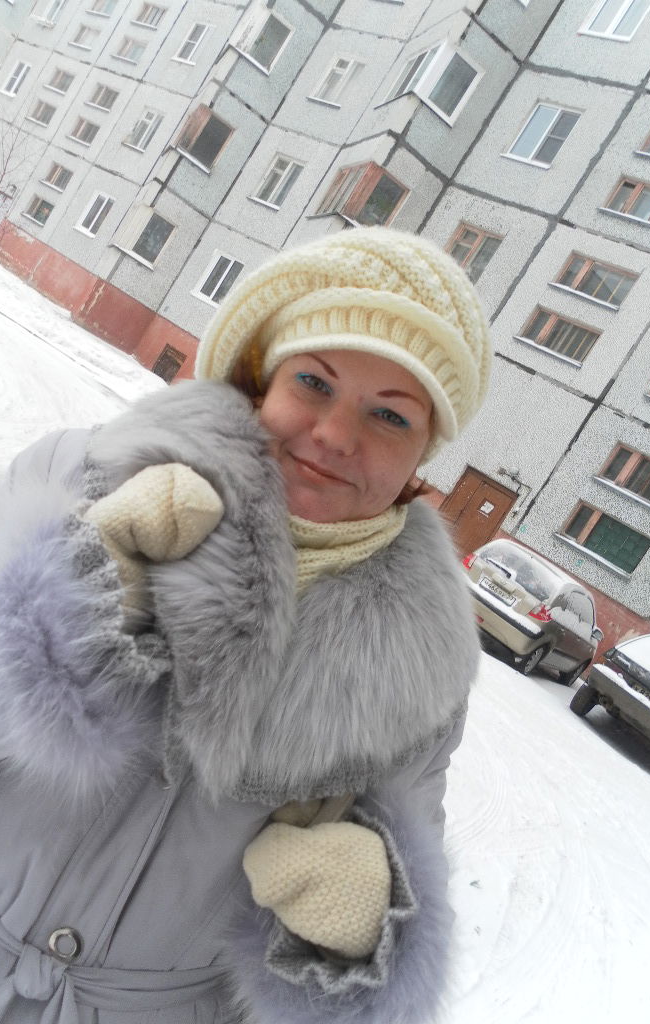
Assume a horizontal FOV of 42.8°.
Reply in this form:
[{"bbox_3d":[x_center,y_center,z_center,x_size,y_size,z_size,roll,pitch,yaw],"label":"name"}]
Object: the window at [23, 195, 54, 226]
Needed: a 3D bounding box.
[{"bbox_3d":[-9.167,-9.725,26.731,1.288,0.702,0.150,36,6,36],"label":"window"}]

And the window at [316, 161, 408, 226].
[{"bbox_3d":[0.790,-7.002,18.969,1.155,1.323,2.100,30,6,-25],"label":"window"}]

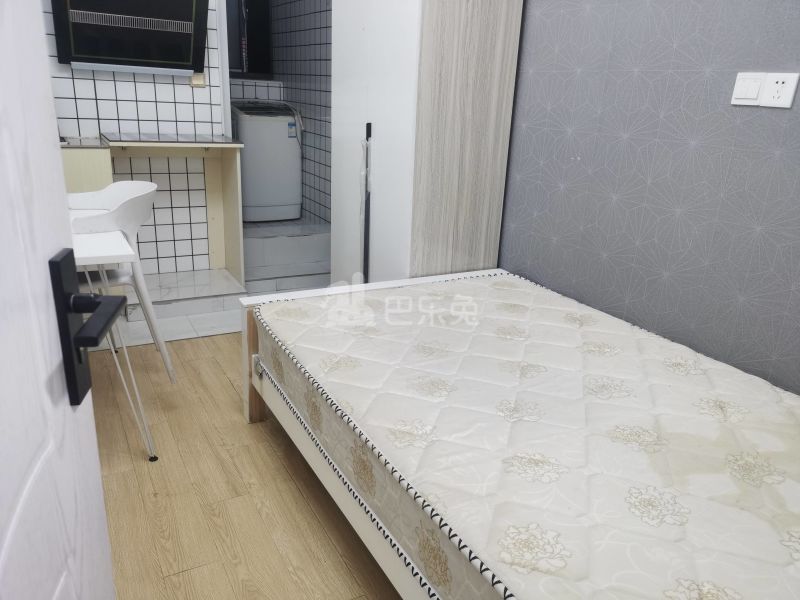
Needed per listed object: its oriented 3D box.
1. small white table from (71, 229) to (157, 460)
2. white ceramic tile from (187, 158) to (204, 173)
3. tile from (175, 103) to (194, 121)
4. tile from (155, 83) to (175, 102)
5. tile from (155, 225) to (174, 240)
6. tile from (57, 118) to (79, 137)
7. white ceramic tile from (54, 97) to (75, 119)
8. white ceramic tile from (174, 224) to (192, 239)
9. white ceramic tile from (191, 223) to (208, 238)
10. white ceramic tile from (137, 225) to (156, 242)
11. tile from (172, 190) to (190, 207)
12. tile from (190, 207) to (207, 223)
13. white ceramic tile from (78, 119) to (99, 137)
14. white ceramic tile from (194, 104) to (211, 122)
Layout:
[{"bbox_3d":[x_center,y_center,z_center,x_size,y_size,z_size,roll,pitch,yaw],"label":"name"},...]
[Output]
[{"bbox_3d":[-1.292,0.079,2.307,0.517,0.727,1.000,-8,22,-28],"label":"small white table"},{"bbox_3d":[-1.211,-0.807,3.700,0.098,0.098,0.010,-8,21,-28],"label":"white ceramic tile"},{"bbox_3d":[-1.237,-1.079,3.583,0.098,0.098,0.010,-8,21,-28],"label":"tile"},{"bbox_3d":[-1.315,-1.158,3.496,0.099,0.099,0.010,-8,22,-28],"label":"tile"},{"bbox_3d":[-1.461,-0.418,3.874,0.101,0.101,0.009,-7,20,-28],"label":"tile"},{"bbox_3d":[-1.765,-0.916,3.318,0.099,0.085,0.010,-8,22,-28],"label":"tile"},{"bbox_3d":[-1.787,-1.021,3.345,0.100,0.100,0.010,-7,21,-26],"label":"white ceramic tile"},{"bbox_3d":[-1.319,-0.413,3.781,0.098,0.098,0.010,-8,21,-28],"label":"white ceramic tile"},{"bbox_3d":[-1.235,-0.424,3.852,0.100,0.100,0.010,-7,21,-26],"label":"white ceramic tile"},{"bbox_3d":[-1.507,-0.391,3.720,0.100,0.100,0.010,-7,21,-26],"label":"white ceramic tile"},{"bbox_3d":[-1.305,-0.602,3.712,0.099,0.099,0.010,-8,22,-28],"label":"tile"},{"bbox_3d":[-1.230,-0.520,3.820,0.100,0.100,0.010,-7,21,-26],"label":"tile"},{"bbox_3d":[-1.682,-0.925,3.374,0.098,0.098,0.010,-8,21,-28],"label":"white ceramic tile"},{"bbox_3d":[-1.151,-1.096,3.652,0.100,0.100,0.010,-7,21,-26],"label":"white ceramic tile"}]

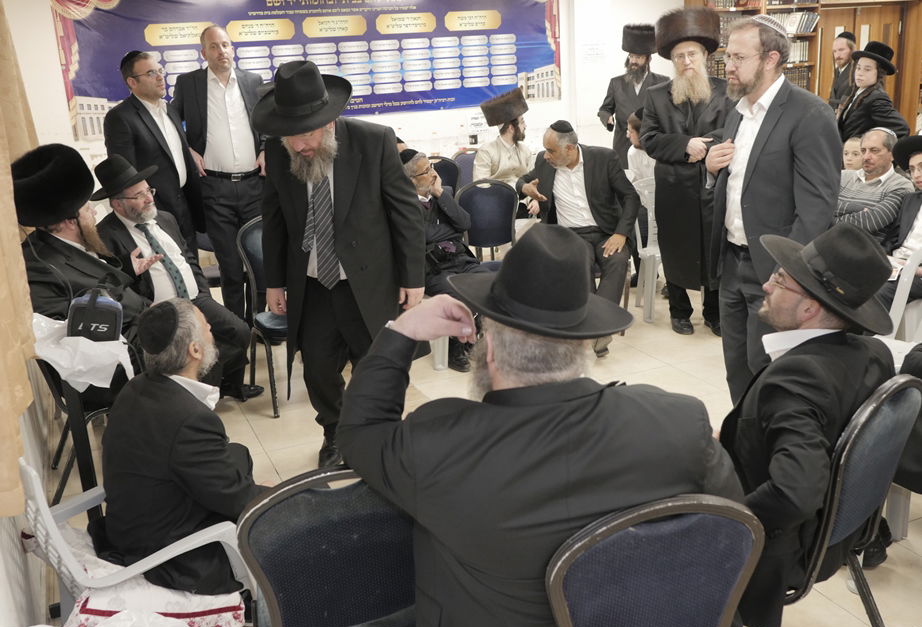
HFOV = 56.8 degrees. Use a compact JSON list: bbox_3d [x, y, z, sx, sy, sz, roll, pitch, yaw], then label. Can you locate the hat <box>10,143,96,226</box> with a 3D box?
[{"bbox_3d":[-1.796,-0.559,3.720,0.380,0.200,0.370,-19,19,-21],"label":"hat"}]

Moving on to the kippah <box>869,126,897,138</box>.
[{"bbox_3d":[2.170,-0.925,4.367,0.150,0.045,0.150,20,2,-33],"label":"kippah"}]

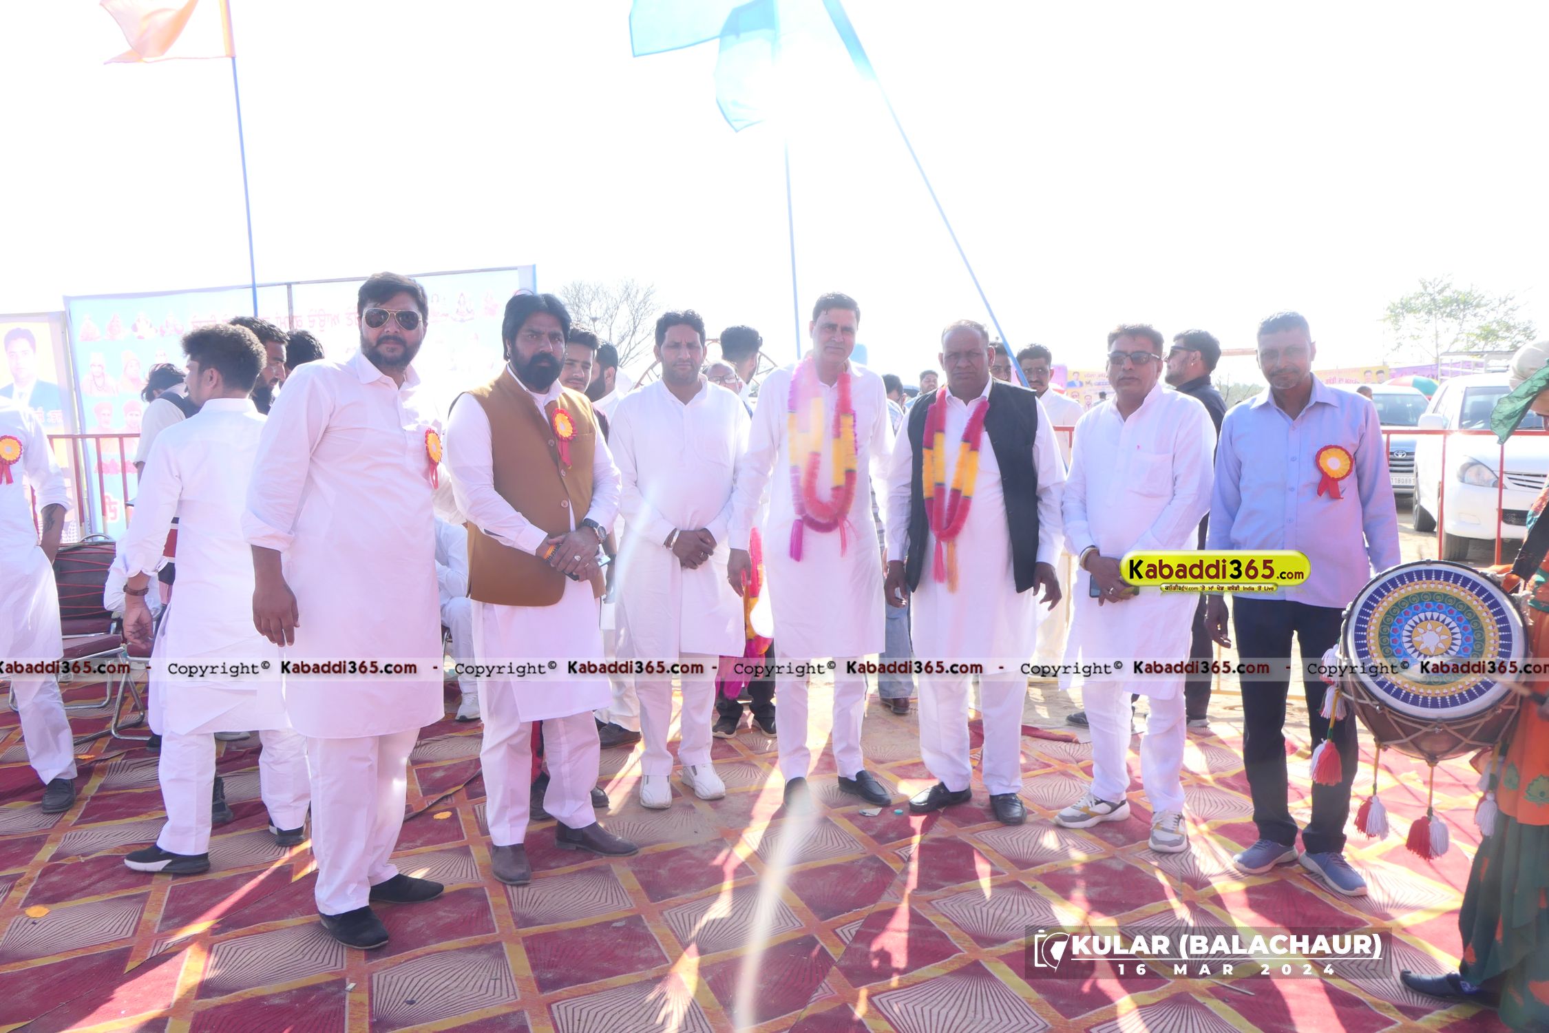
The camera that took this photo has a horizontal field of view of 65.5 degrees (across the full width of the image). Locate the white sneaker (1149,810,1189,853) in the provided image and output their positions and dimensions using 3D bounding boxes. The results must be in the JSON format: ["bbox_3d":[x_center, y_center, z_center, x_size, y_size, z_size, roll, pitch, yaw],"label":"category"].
[{"bbox_3d":[1.312,1.004,3.995,0.108,0.115,0.285,1,6,15],"label":"white sneaker"}]

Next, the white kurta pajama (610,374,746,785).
[{"bbox_3d":[-0.346,0.243,4.386,0.520,1.473,0.360,-2,6,-13],"label":"white kurta pajama"}]

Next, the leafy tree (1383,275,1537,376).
[{"bbox_3d":[22.762,-5.208,40.000,5.100,5.580,5.100,0,5,0],"label":"leafy tree"}]

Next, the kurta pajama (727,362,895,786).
[{"bbox_3d":[0.133,0.216,4.353,0.600,1.541,0.340,-1,6,-12],"label":"kurta pajama"}]

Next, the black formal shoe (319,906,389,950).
[{"bbox_3d":[-1.157,1.074,3.306,0.105,0.108,0.280,-5,7,-42],"label":"black formal shoe"}]

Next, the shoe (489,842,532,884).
[{"bbox_3d":[-0.817,1.028,3.725,0.105,0.120,0.285,-1,6,-14],"label":"shoe"}]

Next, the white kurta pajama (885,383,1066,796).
[{"bbox_3d":[0.698,0.270,4.173,0.650,1.454,0.390,2,6,16],"label":"white kurta pajama"}]

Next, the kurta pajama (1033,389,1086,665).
[{"bbox_3d":[1.442,0.009,6.600,0.540,1.460,0.340,1,6,13],"label":"kurta pajama"}]

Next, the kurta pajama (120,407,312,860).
[{"bbox_3d":[-1.738,0.346,3.764,0.420,1.419,0.510,5,8,40],"label":"kurta pajama"}]

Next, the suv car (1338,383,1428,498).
[{"bbox_3d":[9.070,-1.095,18.045,1.800,1.800,4.600,2,6,20],"label":"suv car"}]

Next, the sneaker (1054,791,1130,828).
[{"bbox_3d":[1.111,0.985,4.194,0.290,0.115,0.106,-3,6,-28],"label":"sneaker"}]

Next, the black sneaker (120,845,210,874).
[{"bbox_3d":[-1.880,1.033,3.726,0.275,0.110,0.102,0,6,3],"label":"black sneaker"}]

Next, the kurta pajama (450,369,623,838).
[{"bbox_3d":[-0.754,0.302,3.745,0.560,1.505,0.400,-4,7,-36],"label":"kurta pajama"}]

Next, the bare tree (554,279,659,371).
[{"bbox_3d":[-6.485,-6.322,48.000,4.700,6.260,4.700,0,5,0],"label":"bare tree"}]

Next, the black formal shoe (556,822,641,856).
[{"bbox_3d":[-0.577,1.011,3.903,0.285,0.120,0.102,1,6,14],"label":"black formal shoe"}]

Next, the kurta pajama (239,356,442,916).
[{"bbox_3d":[-1.185,0.325,3.317,0.420,1.551,0.580,4,7,34],"label":"kurta pajama"}]

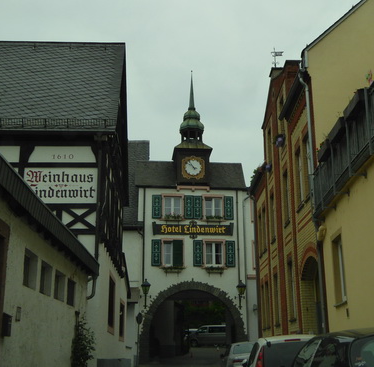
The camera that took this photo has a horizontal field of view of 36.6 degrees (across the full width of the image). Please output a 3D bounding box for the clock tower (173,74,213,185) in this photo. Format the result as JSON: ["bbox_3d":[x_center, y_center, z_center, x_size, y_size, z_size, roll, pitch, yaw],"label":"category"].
[{"bbox_3d":[0.331,-3.295,34.066,2.200,7.650,2.150,1,-16,-5],"label":"clock tower"}]

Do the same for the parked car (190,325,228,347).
[{"bbox_3d":[2.258,13.818,51.119,4.850,1.893,1.900,0,-16,0],"label":"parked car"}]

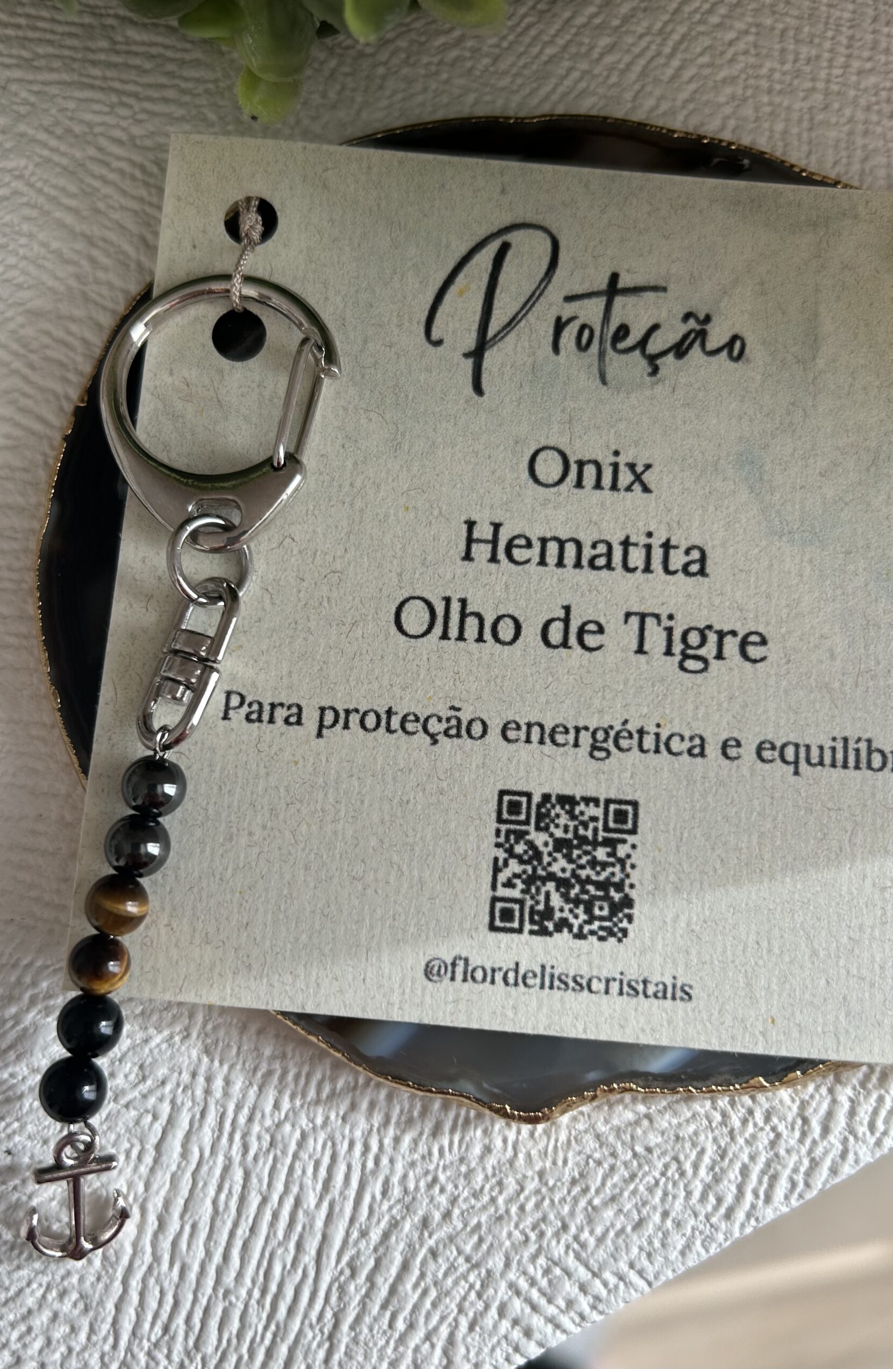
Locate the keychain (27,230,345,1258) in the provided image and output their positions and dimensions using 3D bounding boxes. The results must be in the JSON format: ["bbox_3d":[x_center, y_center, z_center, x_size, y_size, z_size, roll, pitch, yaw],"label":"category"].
[{"bbox_3d":[-0.036,0.004,0.125,0.029,0.011,0.123,10,83,1],"label":"keychain"}]

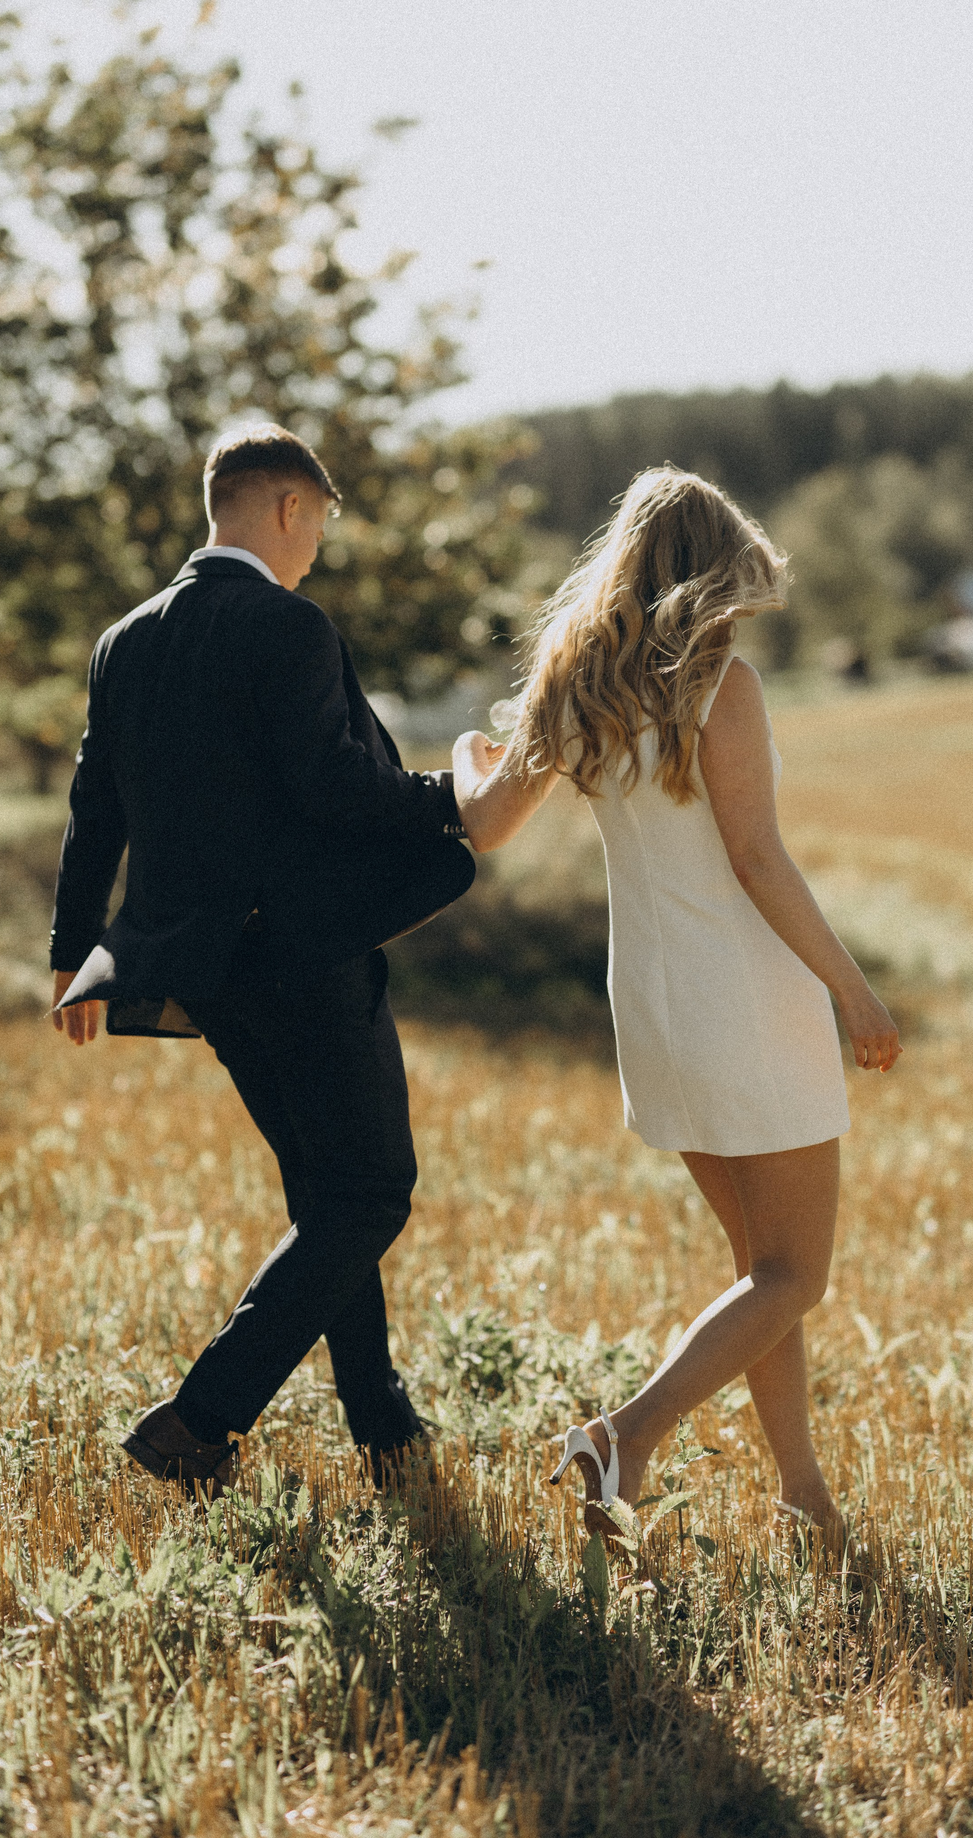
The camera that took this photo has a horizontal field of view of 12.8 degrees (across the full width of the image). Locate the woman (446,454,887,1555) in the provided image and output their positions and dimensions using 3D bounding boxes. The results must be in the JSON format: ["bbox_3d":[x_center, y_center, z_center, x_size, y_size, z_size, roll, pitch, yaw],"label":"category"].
[{"bbox_3d":[0.280,0.142,6.750,0.700,1.670,0.590,-3,4,-42],"label":"woman"}]

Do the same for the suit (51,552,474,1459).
[{"bbox_3d":[-0.360,0.137,7.070,0.630,1.460,0.580,-3,4,-44],"label":"suit"}]

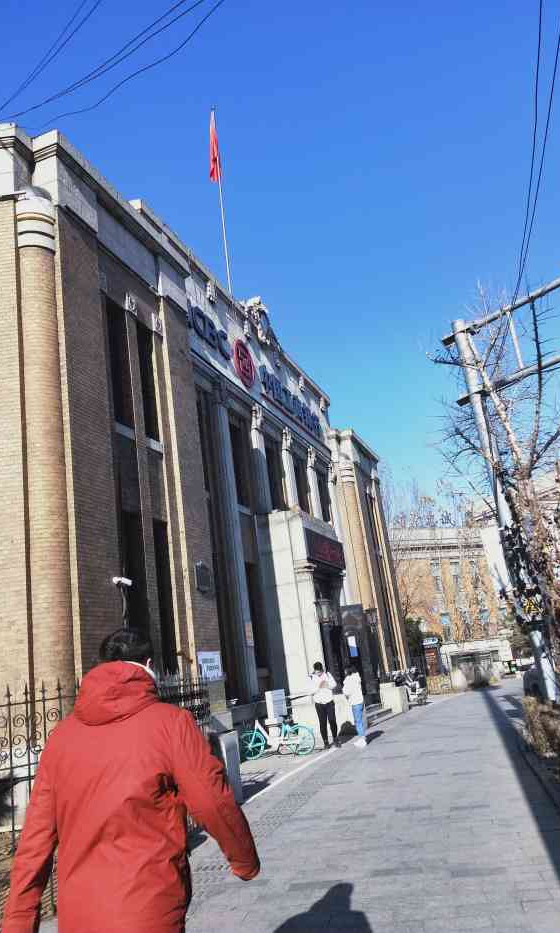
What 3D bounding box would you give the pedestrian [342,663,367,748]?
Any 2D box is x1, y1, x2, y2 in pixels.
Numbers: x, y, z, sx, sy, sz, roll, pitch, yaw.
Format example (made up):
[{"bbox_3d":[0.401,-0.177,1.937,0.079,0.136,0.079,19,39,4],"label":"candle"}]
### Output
[{"bbox_3d":[1.517,4.937,12.871,0.420,1.630,0.450,-9,-15,3],"label":"pedestrian"}]

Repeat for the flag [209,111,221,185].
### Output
[{"bbox_3d":[-2.194,-10.654,20.772,0.350,2.935,0.500,-12,-16,14],"label":"flag"}]

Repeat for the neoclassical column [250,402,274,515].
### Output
[{"bbox_3d":[-0.204,1.951,16.610,0.450,7.422,0.450,-13,-16,19],"label":"neoclassical column"}]

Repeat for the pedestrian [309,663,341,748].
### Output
[{"bbox_3d":[0.875,4.898,12.800,0.600,1.680,0.420,-4,-16,-14],"label":"pedestrian"}]

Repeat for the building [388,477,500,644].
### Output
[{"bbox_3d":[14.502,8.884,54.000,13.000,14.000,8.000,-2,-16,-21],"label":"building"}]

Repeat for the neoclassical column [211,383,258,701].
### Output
[{"bbox_3d":[-1.060,1.481,14.473,0.450,7.422,0.450,-13,-16,19],"label":"neoclassical column"}]

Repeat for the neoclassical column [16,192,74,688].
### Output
[{"bbox_3d":[-3.441,-0.462,9.124,0.620,8.576,0.620,-13,-16,19],"label":"neoclassical column"}]

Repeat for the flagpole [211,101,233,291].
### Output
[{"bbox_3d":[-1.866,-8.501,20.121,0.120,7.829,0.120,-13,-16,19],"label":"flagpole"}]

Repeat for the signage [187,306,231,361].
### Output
[{"bbox_3d":[-1.677,-3.143,14.842,0.150,0.820,2.203,-13,-16,19],"label":"signage"}]

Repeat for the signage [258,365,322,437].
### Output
[{"bbox_3d":[0.471,-2.045,20.263,0.150,0.880,5.718,-13,-16,19],"label":"signage"}]

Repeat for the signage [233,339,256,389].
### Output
[{"bbox_3d":[-0.937,-2.708,16.672,0.150,1.300,1.409,-13,-16,19],"label":"signage"}]

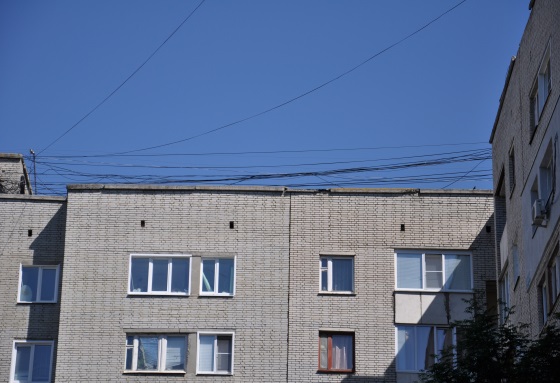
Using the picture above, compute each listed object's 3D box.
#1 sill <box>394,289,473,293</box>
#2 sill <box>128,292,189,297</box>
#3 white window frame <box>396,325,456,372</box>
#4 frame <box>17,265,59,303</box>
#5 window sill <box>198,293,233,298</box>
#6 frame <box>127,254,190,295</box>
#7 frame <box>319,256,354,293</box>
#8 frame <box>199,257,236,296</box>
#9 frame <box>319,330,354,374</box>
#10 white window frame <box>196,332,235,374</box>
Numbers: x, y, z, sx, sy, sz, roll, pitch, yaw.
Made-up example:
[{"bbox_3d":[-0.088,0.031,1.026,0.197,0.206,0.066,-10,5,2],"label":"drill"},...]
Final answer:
[{"bbox_3d":[5.177,3.340,68.139,2.634,0.070,0.180,1,-27,0],"label":"sill"},{"bbox_3d":[-4.053,3.454,68.085,2.123,0.070,0.180,1,-27,0],"label":"sill"},{"bbox_3d":[5.028,5.235,67.267,2.369,1.645,0.120,1,-27,0],"label":"white window frame"},{"bbox_3d":[-8.517,3.250,71.603,1.447,1.431,0.130,1,-22,1],"label":"frame"},{"bbox_3d":[-2.193,3.637,70.291,1.265,0.080,0.200,1,-22,1],"label":"window sill"},{"bbox_3d":[-4.040,2.826,68.494,2.108,1.500,0.130,1,-27,0],"label":"frame"},{"bbox_3d":[1.925,2.819,68.551,1.182,1.335,0.120,1,-27,0],"label":"frame"},{"bbox_3d":[-2.166,2.958,70.649,1.270,1.475,0.130,1,-22,1],"label":"frame"},{"bbox_3d":[1.951,5.524,69.677,1.227,1.450,0.130,1,-22,1],"label":"frame"},{"bbox_3d":[-2.215,5.546,69.613,1.276,1.521,0.130,1,-22,1],"label":"white window frame"}]

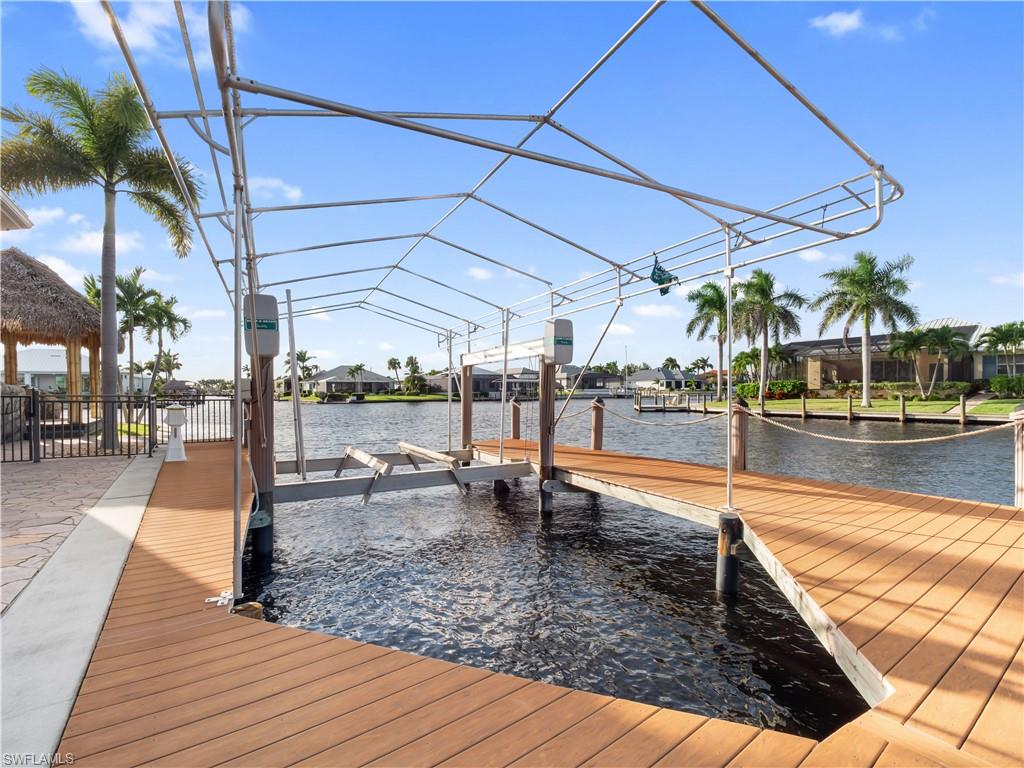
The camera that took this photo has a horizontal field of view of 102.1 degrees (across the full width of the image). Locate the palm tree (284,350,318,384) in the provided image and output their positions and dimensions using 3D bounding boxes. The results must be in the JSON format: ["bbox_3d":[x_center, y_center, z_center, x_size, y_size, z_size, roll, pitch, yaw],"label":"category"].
[{"bbox_3d":[-41.683,-2.772,82.000,6.700,8.515,6.500,0,-1,0],"label":"palm tree"}]

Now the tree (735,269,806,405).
[{"bbox_3d":[22.429,-4.108,36.000,5.400,11.867,5.400,-1,-1,32],"label":"tree"}]

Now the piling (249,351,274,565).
[{"bbox_3d":[-3.258,1.001,5.420,0.260,2.775,0.260,1,-1,-31],"label":"piling"}]

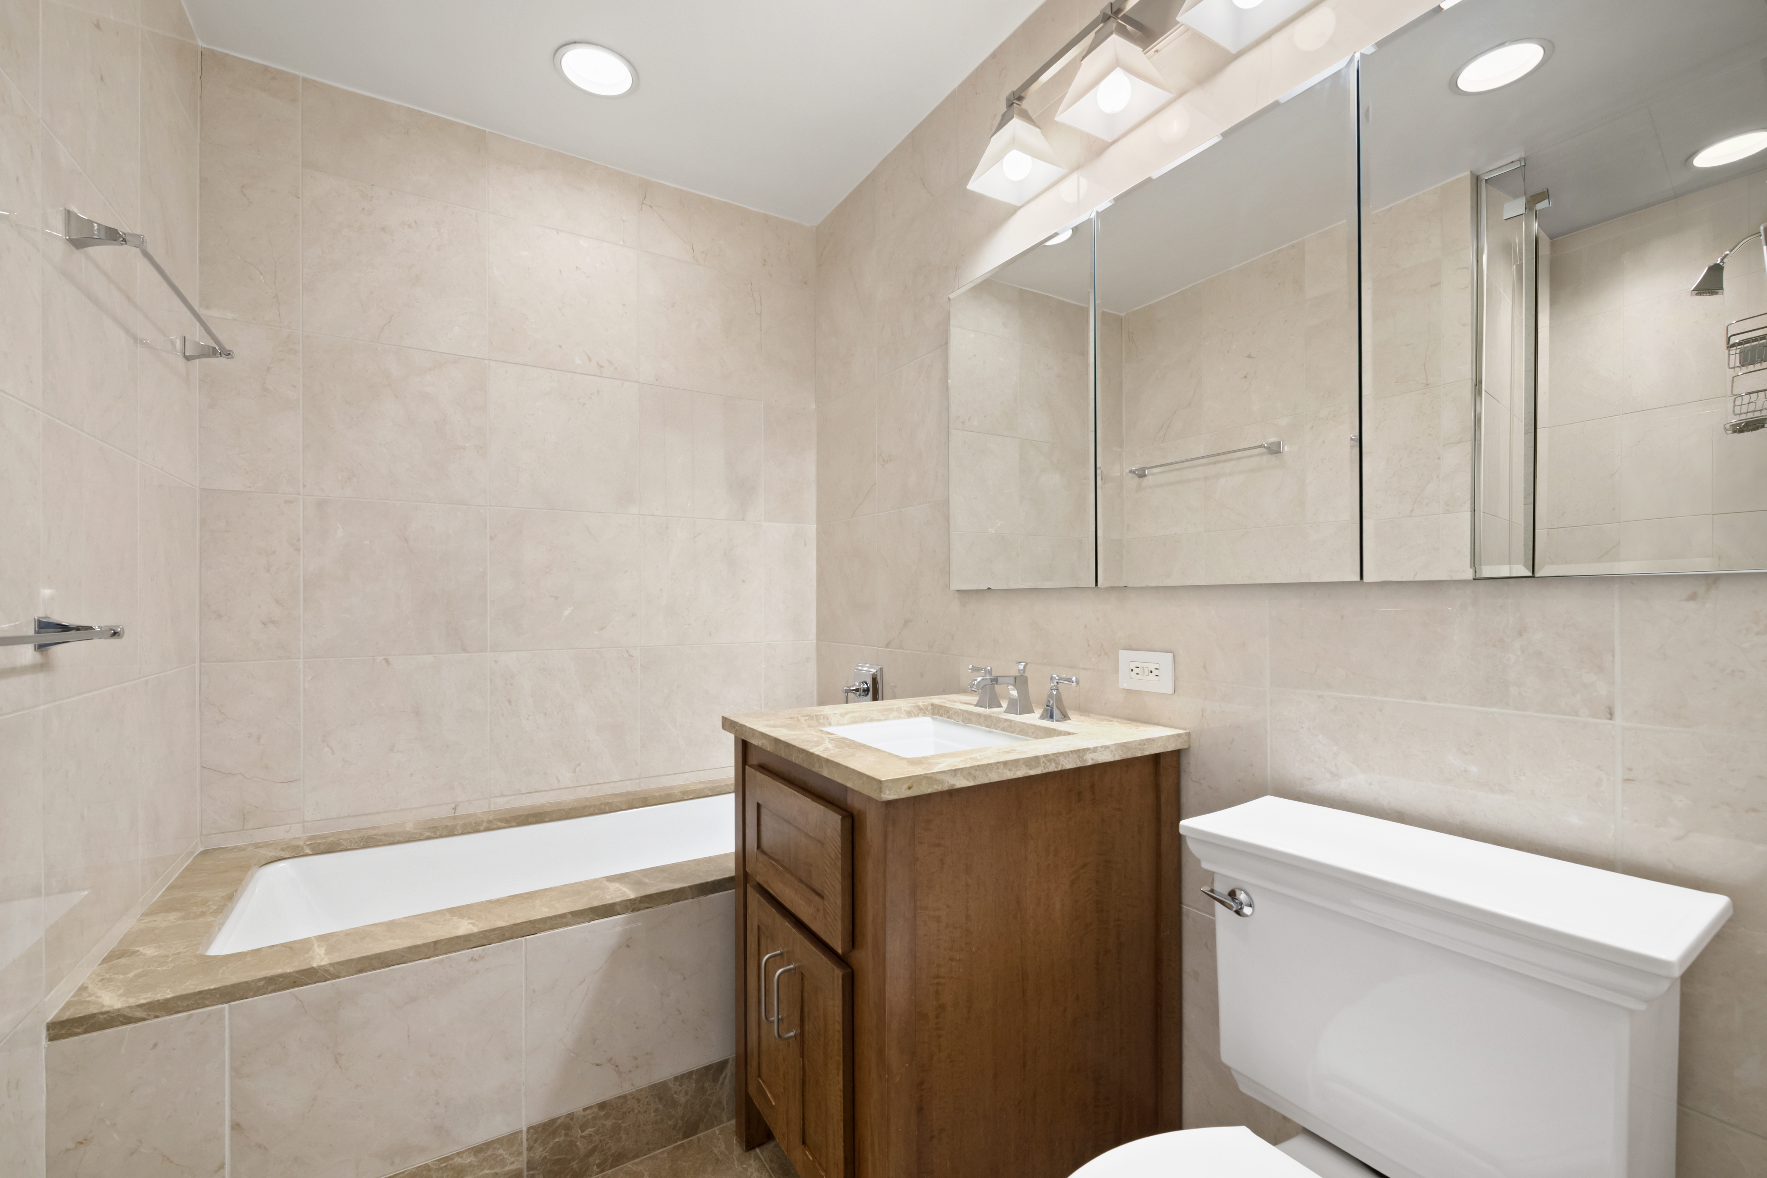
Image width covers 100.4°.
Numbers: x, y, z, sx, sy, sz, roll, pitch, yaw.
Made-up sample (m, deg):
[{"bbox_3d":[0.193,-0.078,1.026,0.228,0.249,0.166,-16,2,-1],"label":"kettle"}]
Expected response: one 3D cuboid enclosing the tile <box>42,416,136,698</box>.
[{"bbox_3d":[-1.277,-0.037,1.186,0.014,0.401,0.401,0,-1,-32],"label":"tile"}]

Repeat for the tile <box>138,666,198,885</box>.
[{"bbox_3d":[-1.498,0.375,1.541,0.012,0.405,0.410,0,-1,-32],"label":"tile"}]

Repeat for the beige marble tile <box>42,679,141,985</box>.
[{"bbox_3d":[-1.275,0.370,1.182,0.014,0.401,0.401,0,-1,-32],"label":"beige marble tile"}]

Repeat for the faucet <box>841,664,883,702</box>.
[{"bbox_3d":[-0.084,0.307,2.219,0.104,0.146,0.151,0,-1,-32],"label":"faucet"}]

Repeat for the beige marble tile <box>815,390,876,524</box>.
[{"bbox_3d":[-0.123,-0.434,2.417,0.012,0.405,0.405,0,-1,-32],"label":"beige marble tile"}]

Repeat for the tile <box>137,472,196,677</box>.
[{"bbox_3d":[-1.492,-0.032,1.532,0.014,0.401,0.407,0,-1,-32],"label":"tile"}]

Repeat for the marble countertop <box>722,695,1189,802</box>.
[{"bbox_3d":[0.109,0.276,1.422,0.646,0.030,0.630,0,-1,-32],"label":"marble countertop"}]

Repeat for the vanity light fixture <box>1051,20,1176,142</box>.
[{"bbox_3d":[0.421,-0.956,1.344,0.146,0.159,0.151,0,-1,-32],"label":"vanity light fixture"}]

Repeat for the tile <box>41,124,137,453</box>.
[{"bbox_3d":[-1.277,-0.442,1.190,0.012,0.405,0.405,0,-1,-32],"label":"tile"}]

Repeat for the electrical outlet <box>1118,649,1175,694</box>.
[{"bbox_3d":[0.498,0.158,1.403,0.008,0.073,0.121,0,-1,-32],"label":"electrical outlet"}]

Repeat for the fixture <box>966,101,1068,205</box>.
[{"bbox_3d":[0.285,-0.961,1.573,0.153,0.178,0.158,0,-1,-32],"label":"fixture"}]

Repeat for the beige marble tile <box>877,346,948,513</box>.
[{"bbox_3d":[0.092,-0.439,2.072,0.012,0.405,0.405,0,-1,-32],"label":"beige marble tile"}]

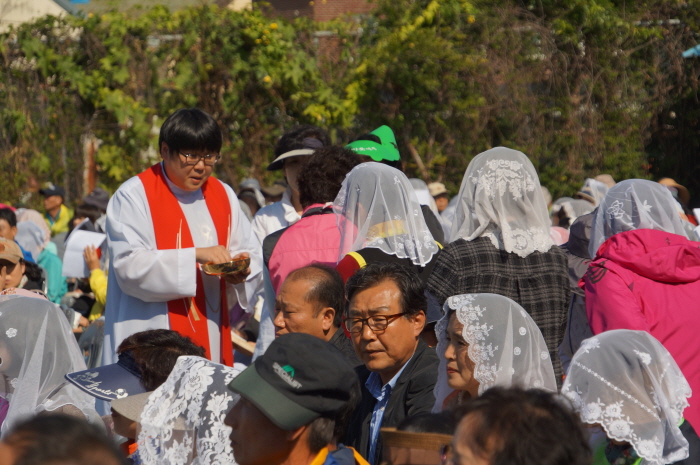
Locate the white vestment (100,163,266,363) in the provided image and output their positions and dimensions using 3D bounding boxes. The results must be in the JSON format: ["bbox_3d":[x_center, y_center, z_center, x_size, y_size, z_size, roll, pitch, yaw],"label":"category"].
[{"bbox_3d":[-0.510,0.520,9.250,0.530,1.420,0.420,-1,2,-30],"label":"white vestment"}]

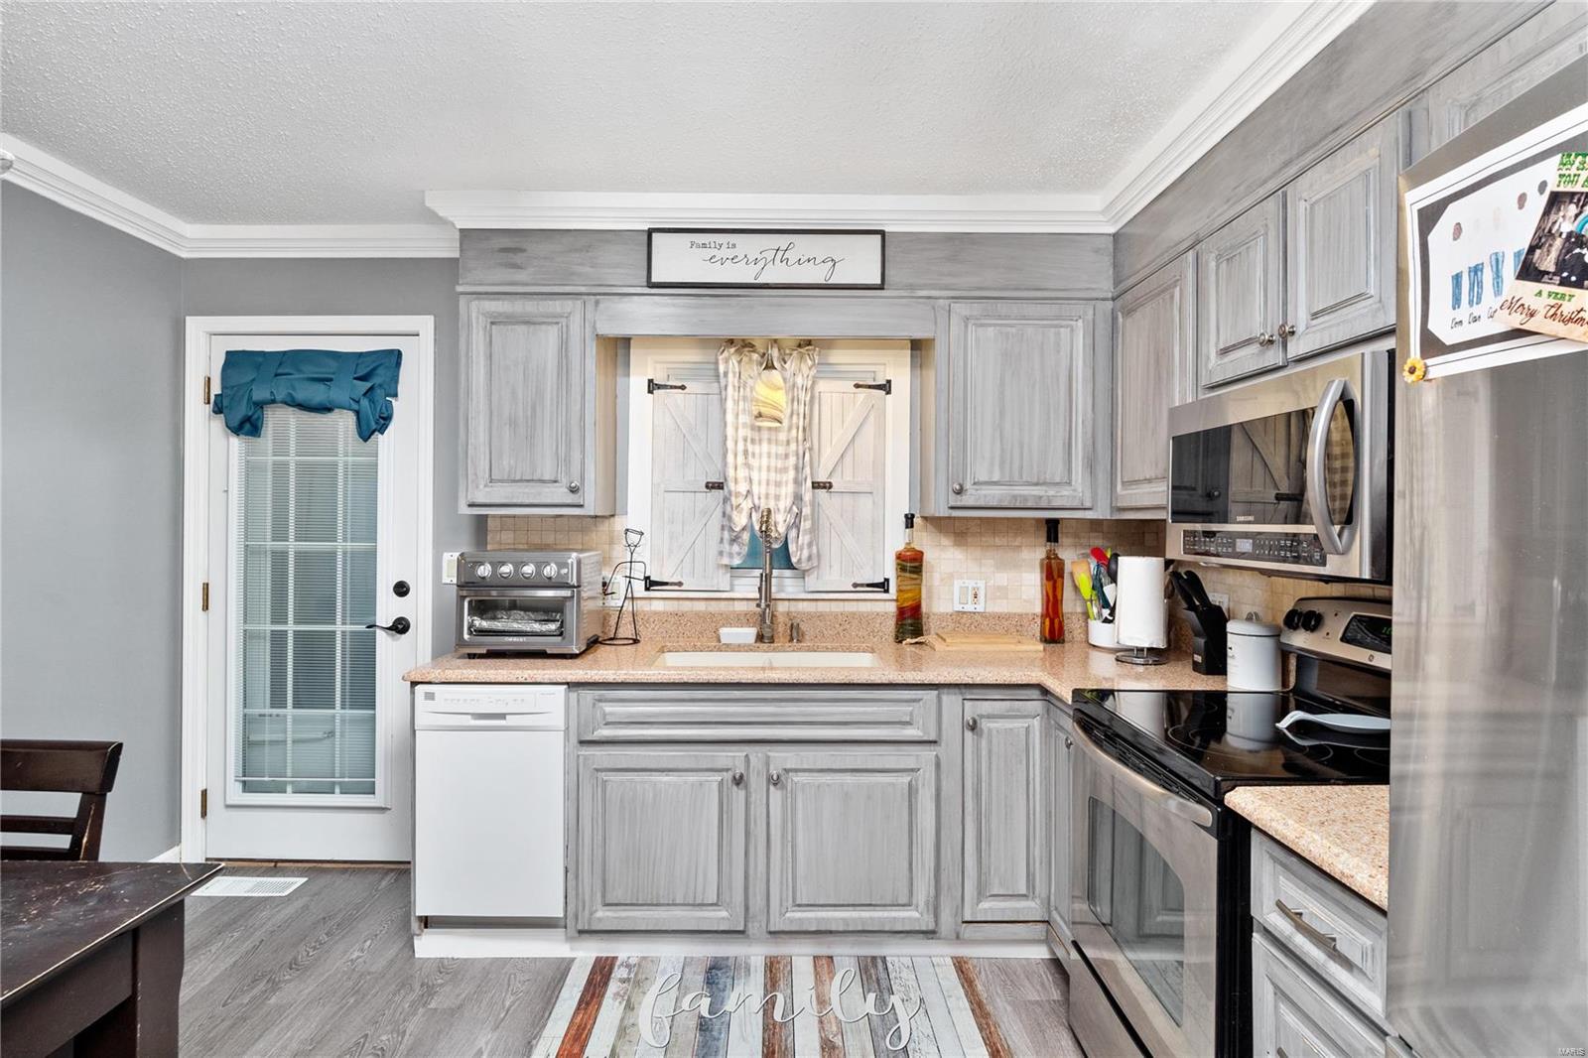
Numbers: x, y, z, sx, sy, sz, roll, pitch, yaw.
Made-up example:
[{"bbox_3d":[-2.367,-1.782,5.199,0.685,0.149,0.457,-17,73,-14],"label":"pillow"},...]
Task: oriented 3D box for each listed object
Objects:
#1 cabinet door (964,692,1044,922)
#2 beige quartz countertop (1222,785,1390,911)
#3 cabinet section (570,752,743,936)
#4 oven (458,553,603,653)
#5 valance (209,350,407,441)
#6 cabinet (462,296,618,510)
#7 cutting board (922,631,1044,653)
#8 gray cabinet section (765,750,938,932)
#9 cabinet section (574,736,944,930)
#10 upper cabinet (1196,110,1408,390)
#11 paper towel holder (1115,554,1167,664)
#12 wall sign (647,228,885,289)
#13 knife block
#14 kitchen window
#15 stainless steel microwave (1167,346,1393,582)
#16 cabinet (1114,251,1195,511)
[{"bbox_3d":[0.645,0.855,2.425,0.260,0.680,0.035,0,1,0],"label":"cabinet door"},{"bbox_3d":[1.093,0.486,1.222,0.649,0.037,0.440,0,1,0],"label":"beige quartz countertop"},{"bbox_3d":[-0.398,0.941,2.409,0.522,0.549,0.020,0,0,0],"label":"cabinet section"},{"bbox_3d":[-0.902,0.252,2.740,0.403,0.343,0.350,0,0,0],"label":"oven"},{"bbox_3d":[-1.831,-0.506,2.994,0.707,0.334,0.080,0,1,0],"label":"valance"},{"bbox_3d":[-0.895,-0.418,2.817,0.463,0.730,0.326,0,0,0],"label":"cabinet"},{"bbox_3d":[0.691,0.414,2.884,0.381,0.036,0.175,0,0,0],"label":"cutting board"},{"bbox_3d":[0.179,0.970,2.477,0.534,0.560,0.025,0,1,0],"label":"gray cabinet section"},{"bbox_3d":[-0.116,0.942,2.695,1.125,0.600,0.540,0,0,0],"label":"cabinet section"},{"bbox_3d":[1.256,-0.562,1.793,0.331,0.410,0.725,0,1,0],"label":"upper cabinet"},{"bbox_3d":[1.156,0.265,2.632,0.175,0.345,0.175,0,0,0],"label":"paper towel holder"},{"bbox_3d":[-0.090,-0.900,2.664,0.790,0.193,0.025,0,0,0],"label":"wall sign"},{"bbox_3d":[1.278,0.334,2.423,0.165,0.210,0.085,0,0,0],"label":"knife block"},{"bbox_3d":[-0.087,-0.227,2.988,1.053,0.982,0.080,0,0,0],"label":"kitchen window"},{"bbox_3d":[1.210,-0.115,1.823,0.417,0.420,0.755,0,1,0],"label":"stainless steel microwave"},{"bbox_3d":[1.251,-0.407,2.437,0.331,0.715,0.550,0,1,0],"label":"cabinet"}]

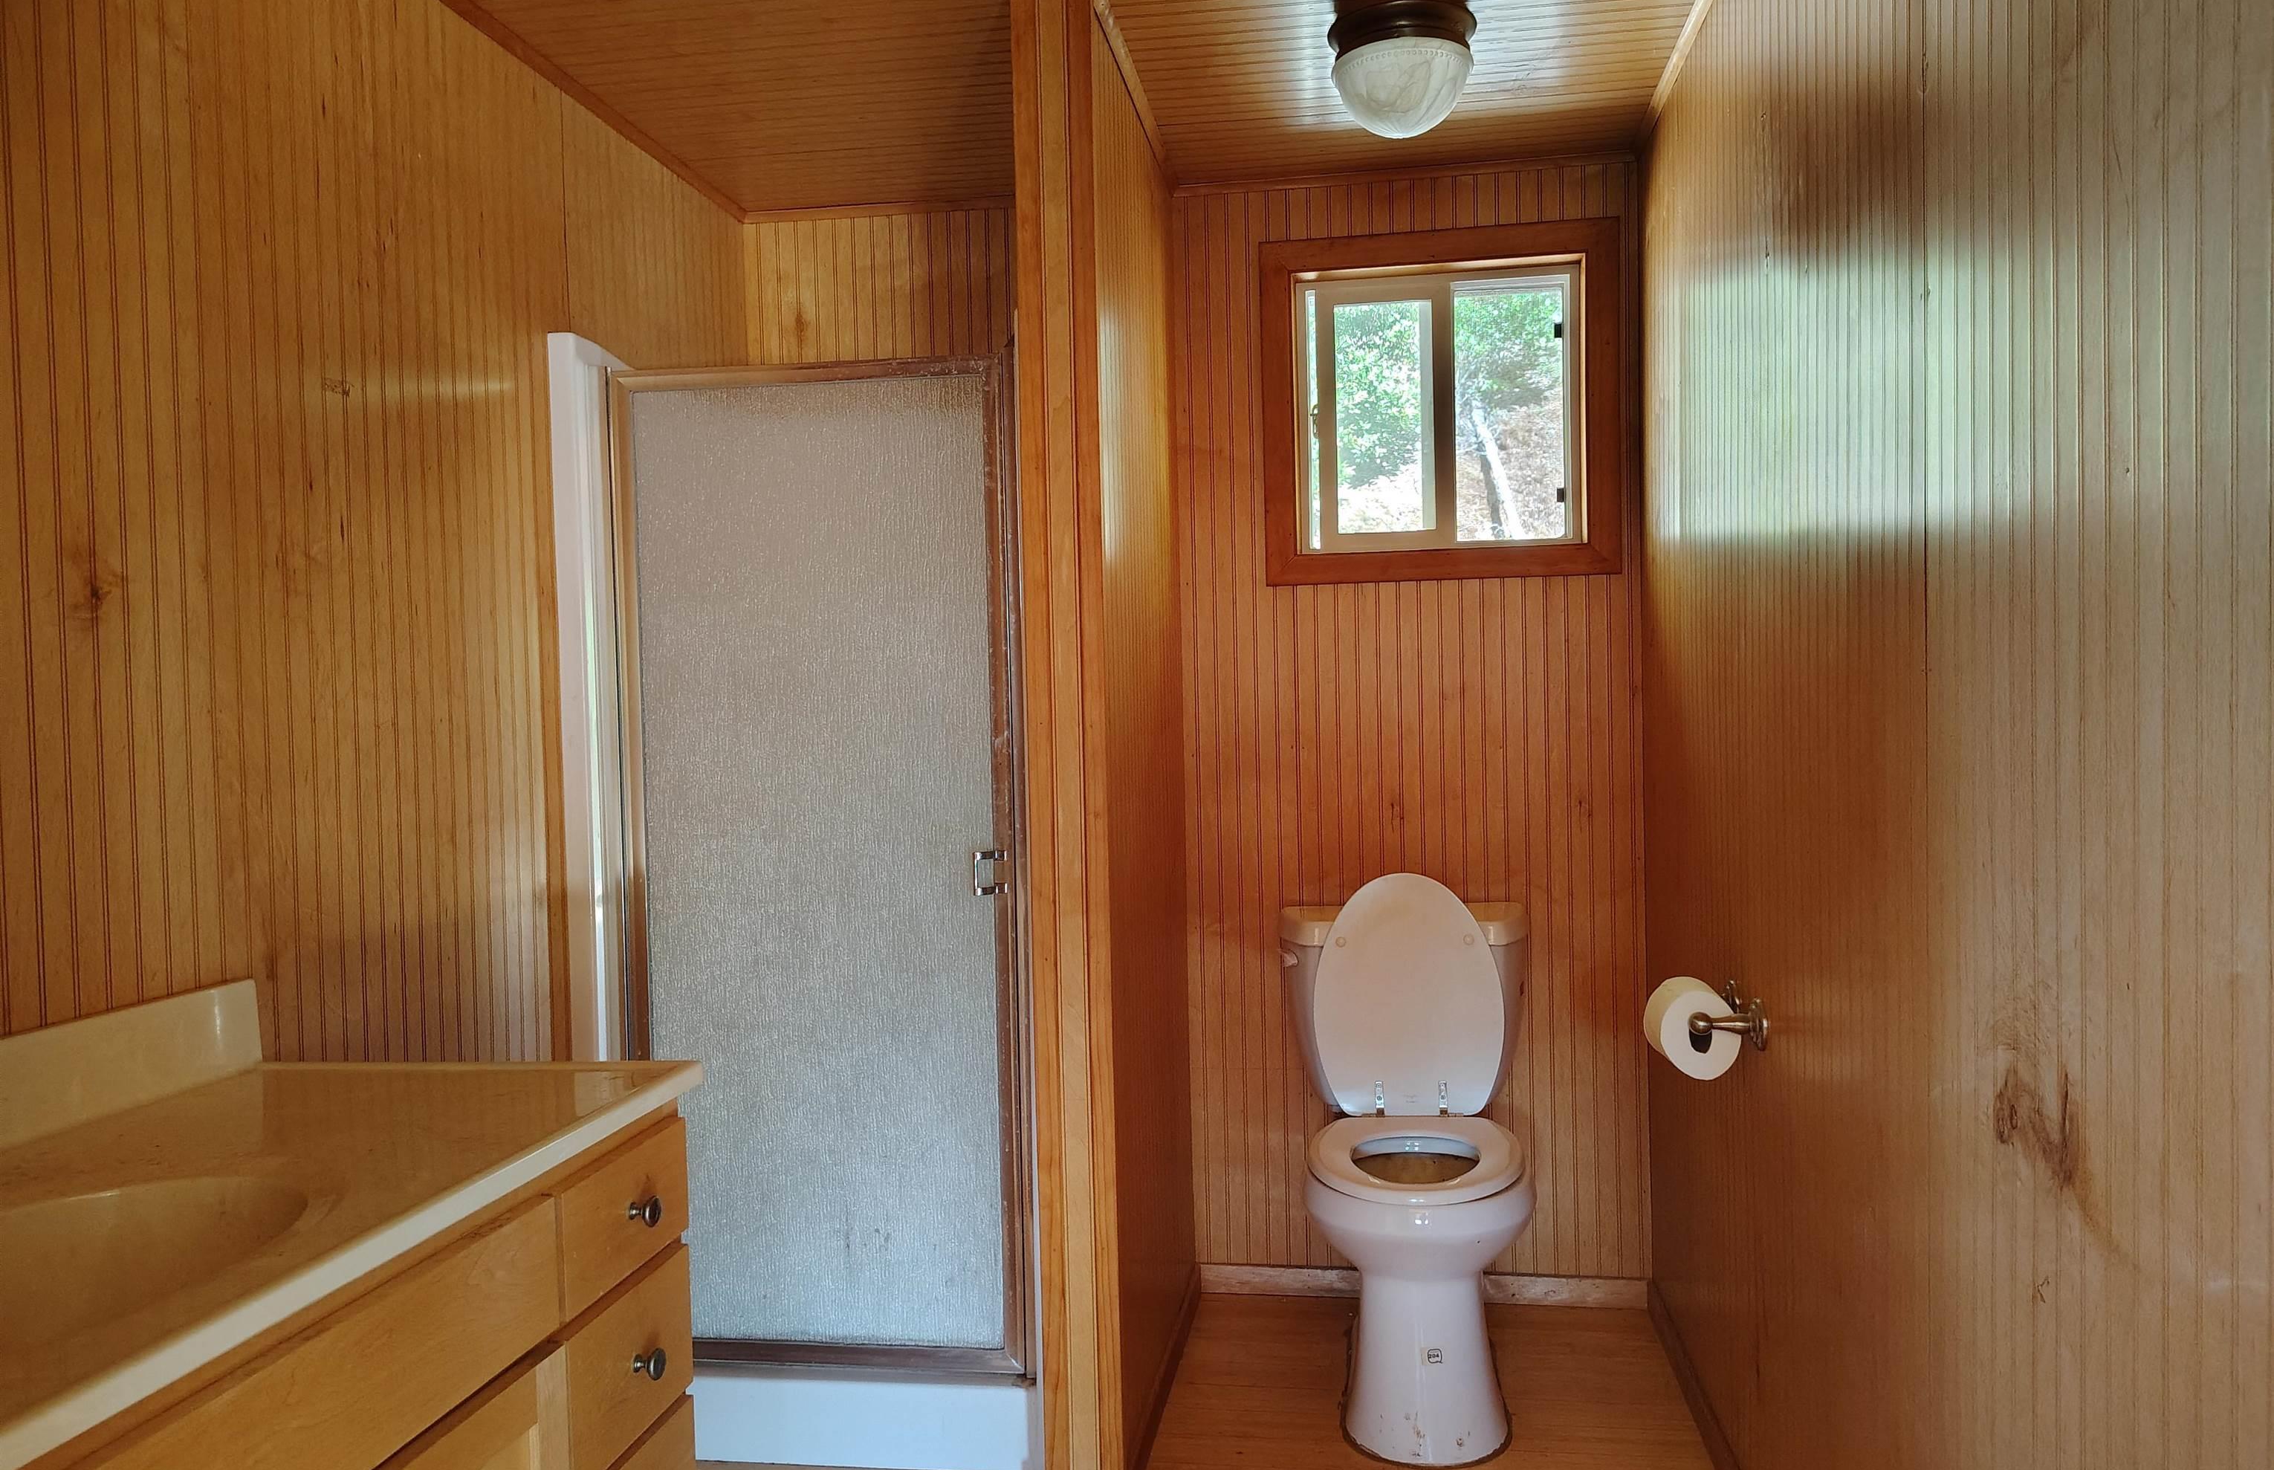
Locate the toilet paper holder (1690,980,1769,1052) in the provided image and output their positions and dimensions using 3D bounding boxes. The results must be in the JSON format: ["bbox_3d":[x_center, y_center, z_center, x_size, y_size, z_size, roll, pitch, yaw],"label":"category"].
[{"bbox_3d":[0.817,0.396,2.235,0.101,0.071,0.220,-1,1,9],"label":"toilet paper holder"}]

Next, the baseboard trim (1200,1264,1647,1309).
[{"bbox_3d":[0.572,1.115,3.195,0.886,0.059,0.017,-1,1,9],"label":"baseboard trim"}]

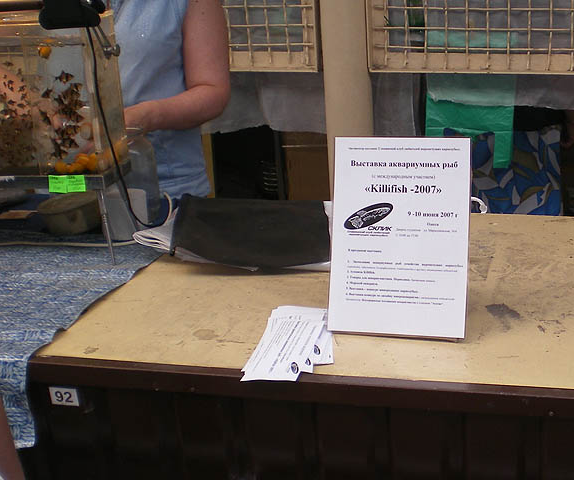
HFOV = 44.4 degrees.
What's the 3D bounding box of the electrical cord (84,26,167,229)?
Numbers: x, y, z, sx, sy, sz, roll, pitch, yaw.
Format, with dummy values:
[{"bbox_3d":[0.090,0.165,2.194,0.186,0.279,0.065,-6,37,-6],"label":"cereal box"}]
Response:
[{"bbox_3d":[-0.315,-0.201,1.390,0.100,0.425,0.120,2,21,11],"label":"electrical cord"}]

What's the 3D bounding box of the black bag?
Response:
[{"bbox_3d":[-0.069,-0.026,1.449,0.315,0.055,0.275,-1,21,3],"label":"black bag"}]

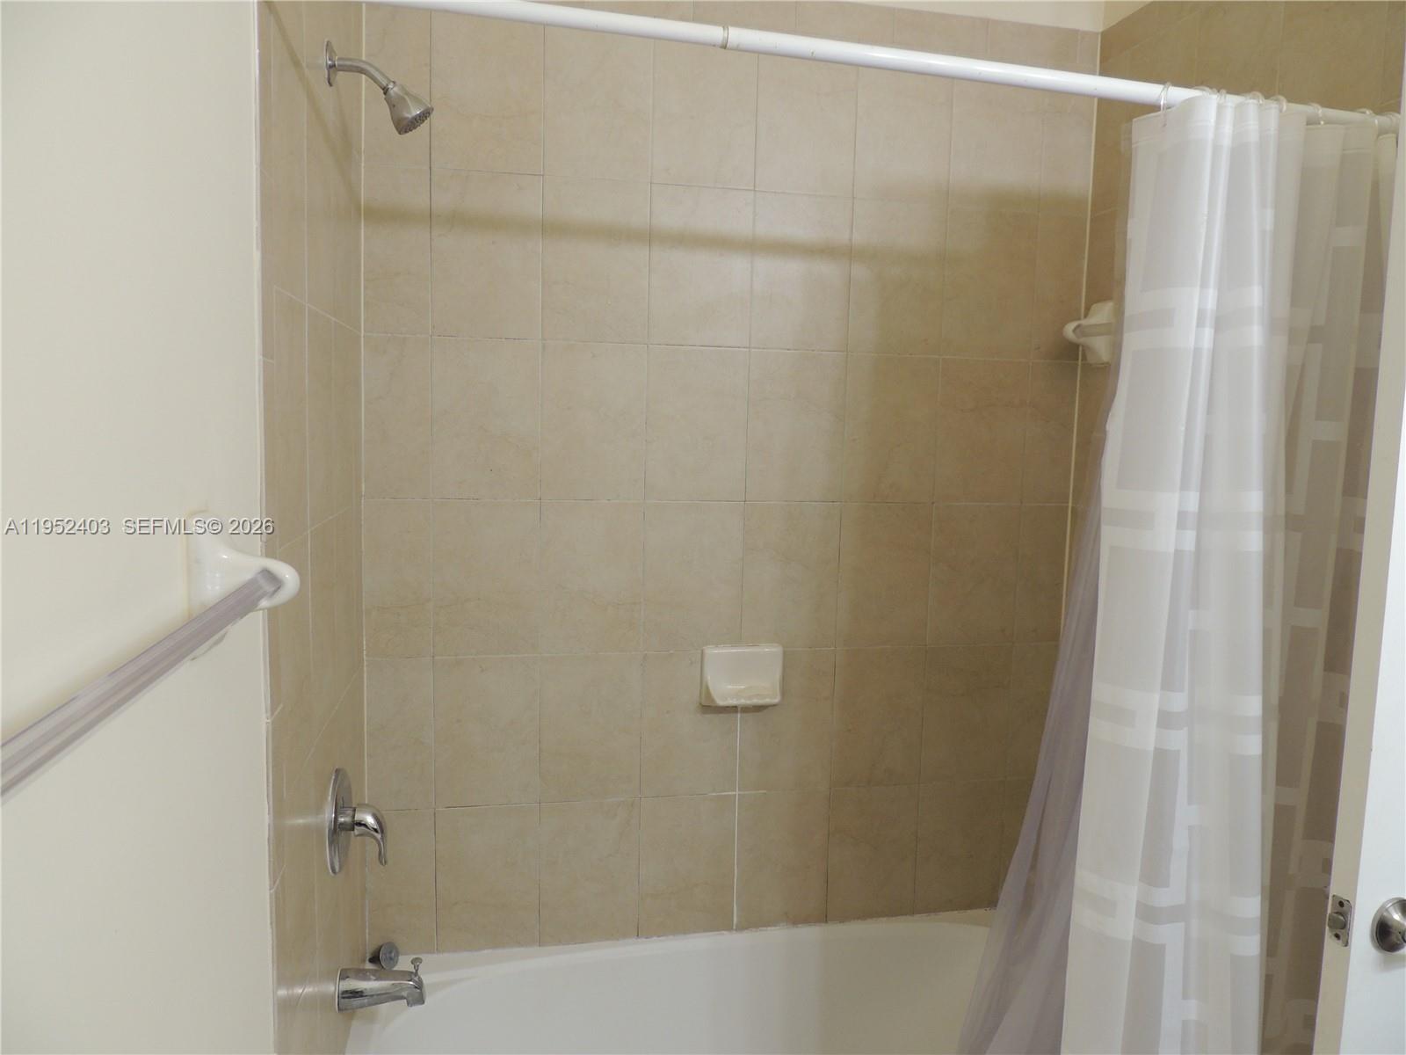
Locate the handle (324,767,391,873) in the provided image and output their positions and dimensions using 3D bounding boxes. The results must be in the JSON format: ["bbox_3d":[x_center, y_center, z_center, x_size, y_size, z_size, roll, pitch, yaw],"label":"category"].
[{"bbox_3d":[-0.546,0.467,1.562,0.079,0.164,0.164,0,6,-11],"label":"handle"}]

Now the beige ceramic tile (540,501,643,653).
[{"bbox_3d":[-0.218,0.099,1.929,0.202,0.303,0.010,0,6,-11],"label":"beige ceramic tile"}]

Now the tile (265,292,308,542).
[{"bbox_3d":[-0.515,-0.138,1.214,0.010,0.303,0.198,0,6,-12],"label":"tile"}]

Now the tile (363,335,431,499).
[{"bbox_3d":[-0.571,-0.204,1.825,0.119,0.302,0.009,0,7,-12],"label":"tile"}]

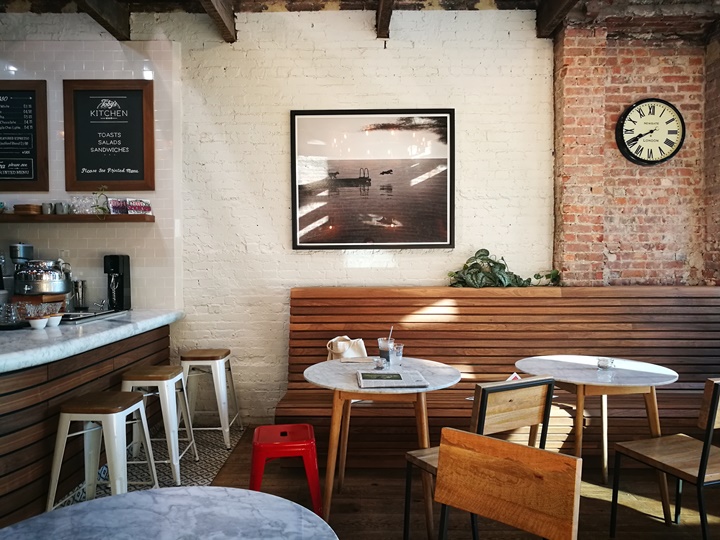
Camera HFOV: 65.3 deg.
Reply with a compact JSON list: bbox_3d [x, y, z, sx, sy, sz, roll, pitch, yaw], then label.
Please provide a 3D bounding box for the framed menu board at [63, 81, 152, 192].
[{"bbox_3d":[-1.950,-1.047,4.395,0.684,0.858,0.035,0,2,0],"label":"framed menu board"}]

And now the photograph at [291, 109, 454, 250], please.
[{"bbox_3d":[0.110,-0.711,4.439,1.281,1.090,0.040,0,2,0],"label":"photograph"}]

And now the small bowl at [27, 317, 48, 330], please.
[{"bbox_3d":[-1.923,0.319,3.364,0.104,0.066,0.104,0,2,0],"label":"small bowl"}]

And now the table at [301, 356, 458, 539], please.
[{"bbox_3d":[0.117,0.909,2.920,0.807,0.759,0.807,0,2,0],"label":"table"}]

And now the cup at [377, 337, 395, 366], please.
[{"bbox_3d":[0.144,0.451,3.097,0.090,0.147,0.090,0,2,0],"label":"cup"}]

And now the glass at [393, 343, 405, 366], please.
[{"bbox_3d":[0.209,0.466,3.062,0.064,0.119,0.064,0,2,0],"label":"glass"}]

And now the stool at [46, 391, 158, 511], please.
[{"bbox_3d":[-1.286,0.970,2.831,0.434,0.638,0.434,0,2,5],"label":"stool"}]

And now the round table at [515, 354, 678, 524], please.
[{"bbox_3d":[1.252,0.906,3.030,0.807,0.759,0.807,0,2,0],"label":"round table"}]

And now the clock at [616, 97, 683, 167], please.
[{"bbox_3d":[2.165,-1.023,4.191,0.497,0.497,0.085,0,2,0],"label":"clock"}]

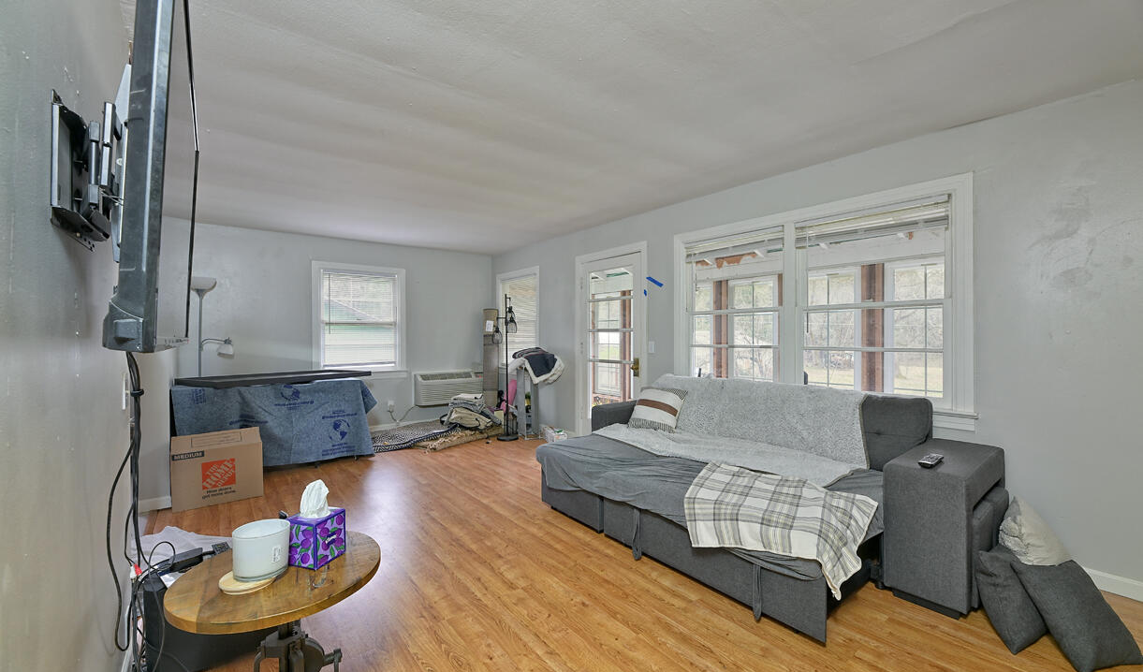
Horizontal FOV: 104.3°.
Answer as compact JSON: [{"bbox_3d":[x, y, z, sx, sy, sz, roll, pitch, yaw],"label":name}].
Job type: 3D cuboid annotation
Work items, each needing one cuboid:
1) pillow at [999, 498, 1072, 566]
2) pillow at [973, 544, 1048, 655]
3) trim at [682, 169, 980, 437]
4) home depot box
[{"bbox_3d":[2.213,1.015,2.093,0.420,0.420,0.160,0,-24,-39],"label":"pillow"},{"bbox_3d":[1.897,1.073,1.865,0.400,0.380,0.130,4,-25,-28],"label":"pillow"},{"bbox_3d":[1.614,-0.197,3.316,0.080,1.457,2.087,0,0,-39],"label":"trim"},{"bbox_3d":[-2.723,1.024,3.444,0.530,0.440,0.400,0,0,-39],"label":"home depot box"}]

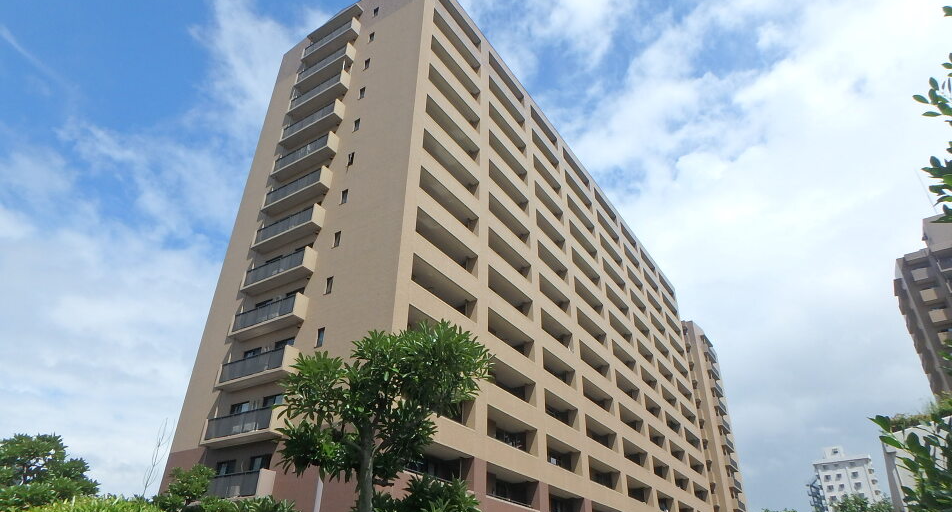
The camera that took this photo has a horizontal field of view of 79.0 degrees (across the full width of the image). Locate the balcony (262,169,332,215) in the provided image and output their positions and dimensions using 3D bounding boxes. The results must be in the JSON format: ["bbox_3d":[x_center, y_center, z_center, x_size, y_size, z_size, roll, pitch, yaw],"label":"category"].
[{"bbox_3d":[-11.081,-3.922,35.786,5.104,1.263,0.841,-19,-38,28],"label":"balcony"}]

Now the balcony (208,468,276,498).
[{"bbox_3d":[-11.346,10.856,26.584,5.079,1.301,0.939,-18,-37,28],"label":"balcony"}]

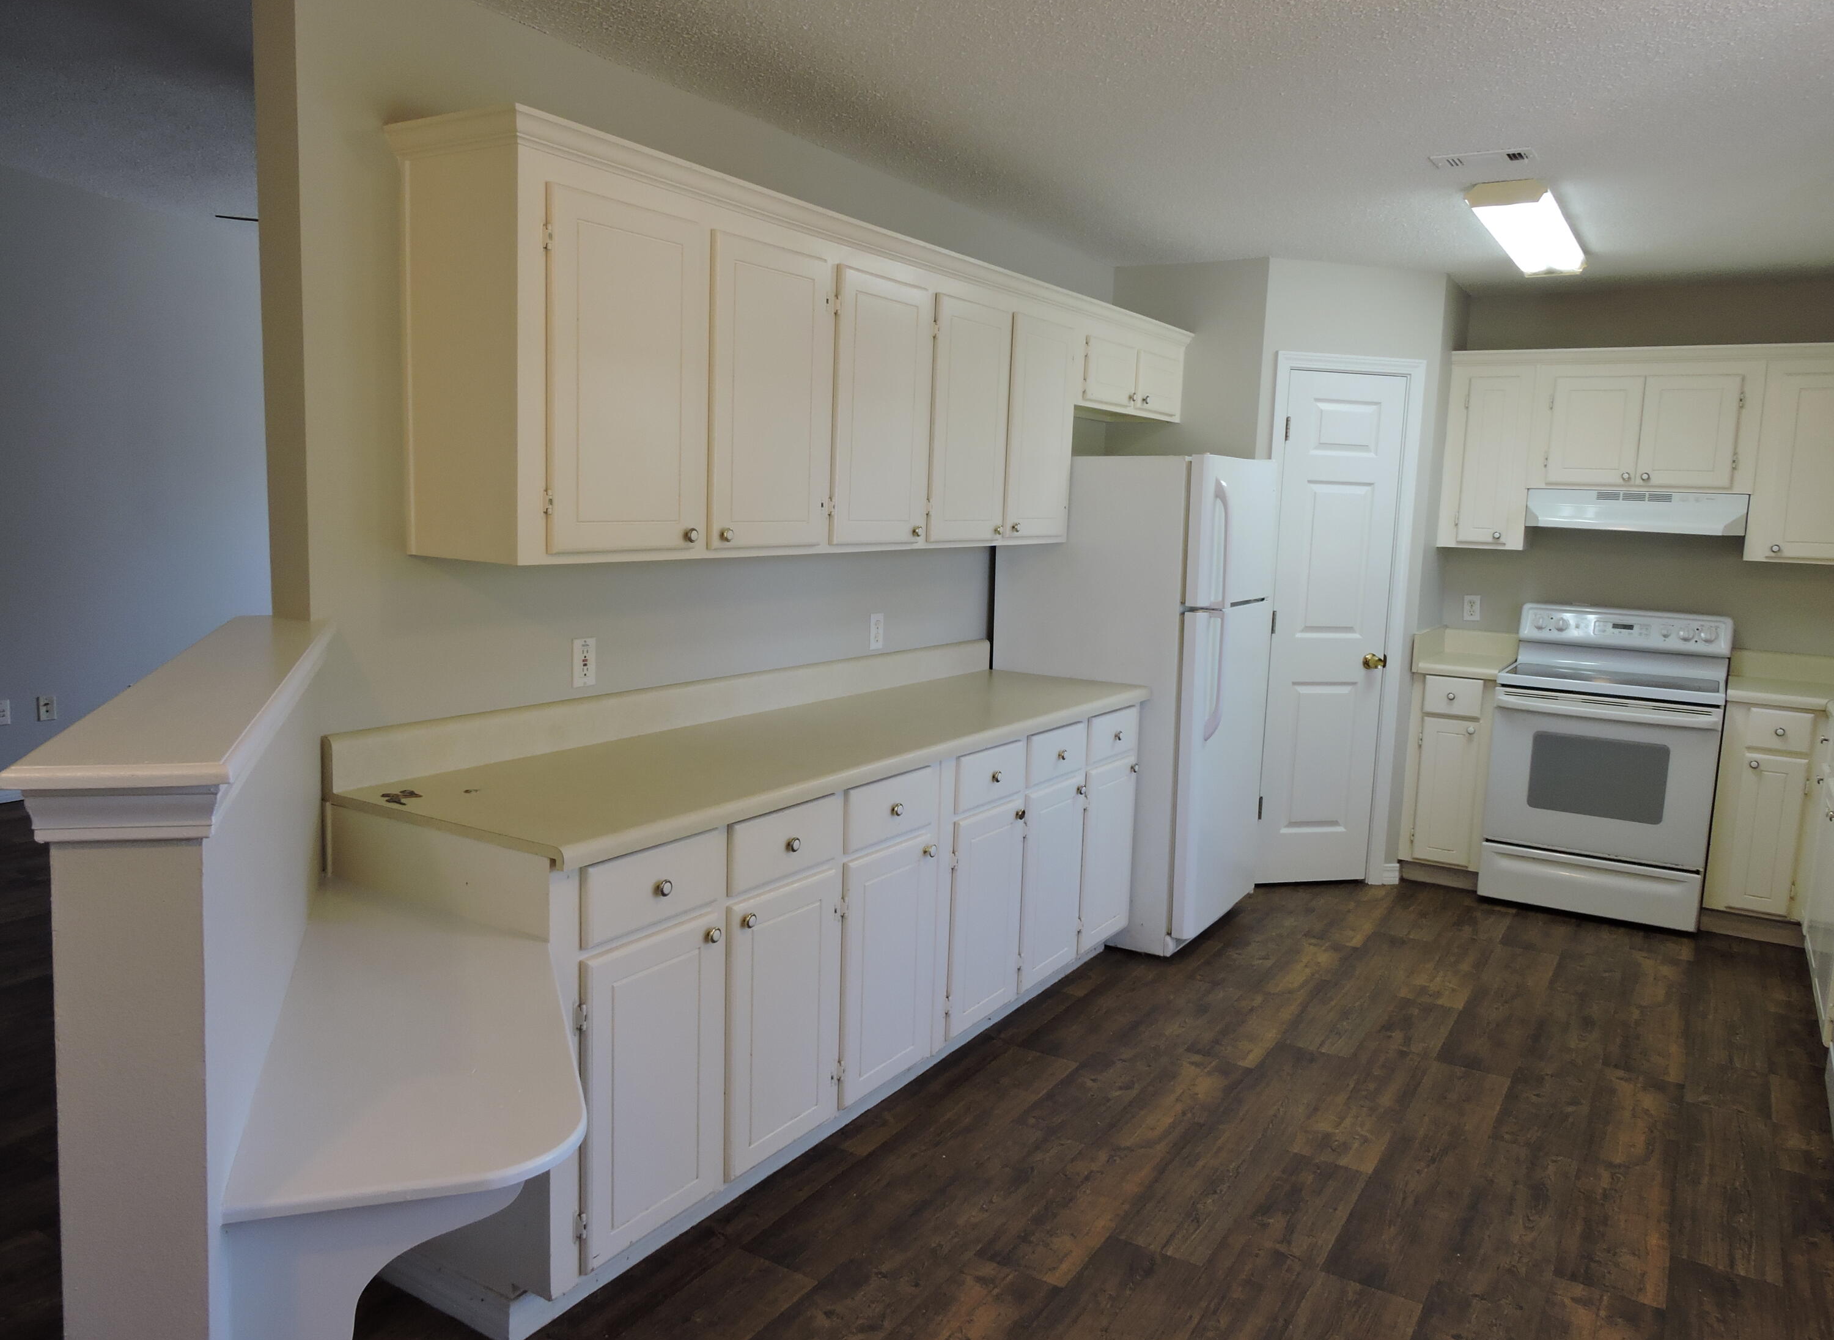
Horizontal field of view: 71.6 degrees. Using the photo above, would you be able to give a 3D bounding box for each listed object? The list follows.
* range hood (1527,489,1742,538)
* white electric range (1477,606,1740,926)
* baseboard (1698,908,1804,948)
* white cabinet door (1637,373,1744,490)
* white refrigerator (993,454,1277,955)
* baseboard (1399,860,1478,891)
[{"bbox_3d":[2.795,-0.618,4.955,0.742,0.146,0.470,7,10,32],"label":"range hood"},{"bbox_3d":[2.724,0.348,5.032,0.757,1.160,0.690,7,9,32],"label":"white electric range"},{"bbox_3d":[3.071,0.948,4.677,0.319,0.083,0.018,7,10,32],"label":"baseboard"},{"bbox_3d":[2.873,-0.887,4.729,0.316,0.413,0.030,7,10,32],"label":"white cabinet door"},{"bbox_3d":[0.798,0.079,4.653,0.775,1.670,0.710,7,9,32],"label":"white refrigerator"},{"bbox_3d":[2.150,0.845,5.234,0.300,0.085,0.020,7,9,32],"label":"baseboard"}]

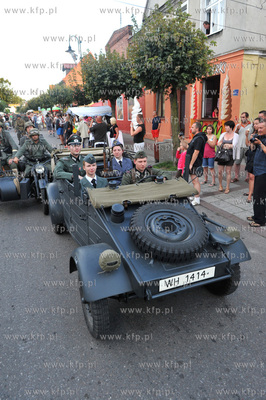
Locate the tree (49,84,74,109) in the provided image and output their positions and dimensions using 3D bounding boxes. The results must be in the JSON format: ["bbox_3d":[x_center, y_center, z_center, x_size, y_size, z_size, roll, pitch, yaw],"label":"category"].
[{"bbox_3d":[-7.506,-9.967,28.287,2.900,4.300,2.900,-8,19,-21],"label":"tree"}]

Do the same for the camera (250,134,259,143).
[{"bbox_3d":[1.938,-0.981,4.250,0.140,0.105,0.140,-7,19,-20],"label":"camera"}]

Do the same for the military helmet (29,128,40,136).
[{"bbox_3d":[-2.111,-1.445,5.720,0.240,0.185,0.290,-11,21,-26],"label":"military helmet"}]

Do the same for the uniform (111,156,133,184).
[{"bbox_3d":[-0.185,-0.426,4.280,0.440,0.600,0.320,-8,20,-23],"label":"uniform"}]

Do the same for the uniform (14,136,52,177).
[{"bbox_3d":[-2.178,-1.031,5.983,0.800,0.900,0.620,-7,19,-20],"label":"uniform"}]

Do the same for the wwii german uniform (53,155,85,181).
[{"bbox_3d":[-0.938,-0.428,4.000,0.540,0.600,0.400,-9,20,-25],"label":"wwii german uniform"}]

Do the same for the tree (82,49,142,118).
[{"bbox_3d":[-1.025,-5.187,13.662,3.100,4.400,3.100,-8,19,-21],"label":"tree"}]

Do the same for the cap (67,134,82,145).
[{"bbox_3d":[-0.889,-0.917,4.050,0.255,0.140,0.280,-9,20,-25],"label":"cap"}]

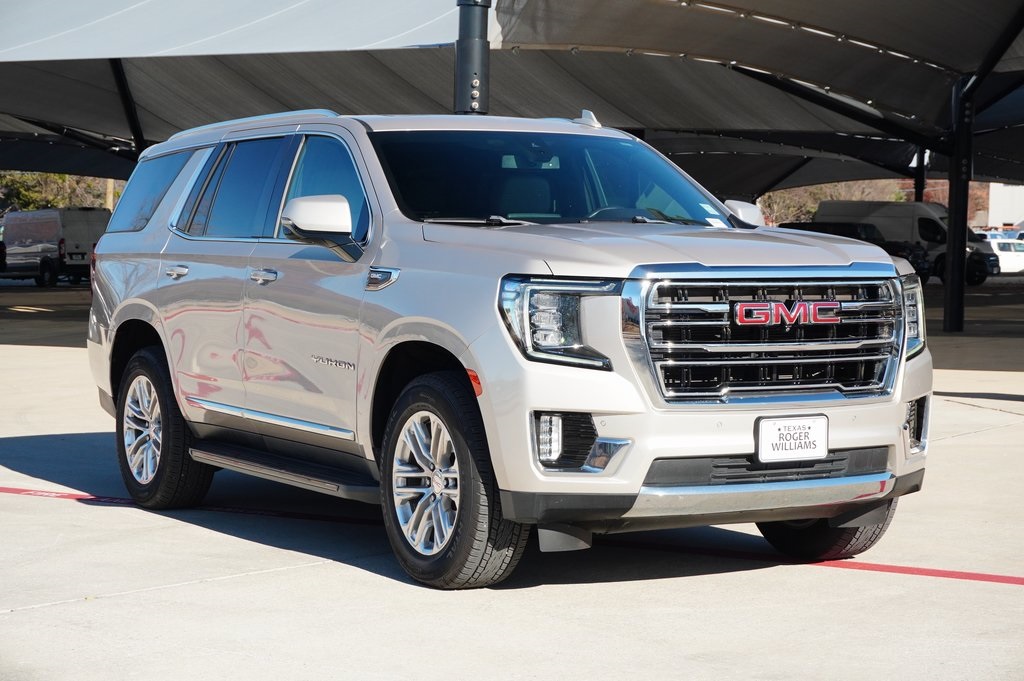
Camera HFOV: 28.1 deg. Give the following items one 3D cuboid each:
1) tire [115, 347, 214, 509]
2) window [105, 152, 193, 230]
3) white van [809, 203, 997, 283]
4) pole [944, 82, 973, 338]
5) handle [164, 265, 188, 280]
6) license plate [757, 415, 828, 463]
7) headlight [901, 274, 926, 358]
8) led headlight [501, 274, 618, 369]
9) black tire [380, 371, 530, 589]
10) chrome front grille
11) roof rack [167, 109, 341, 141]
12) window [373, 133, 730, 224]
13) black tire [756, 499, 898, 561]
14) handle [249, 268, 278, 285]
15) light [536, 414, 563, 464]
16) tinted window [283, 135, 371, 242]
[{"bbox_3d":[-1.767,0.448,10.456,0.280,0.825,0.825,-1,2,-30],"label":"tire"},{"bbox_3d":[-1.911,-0.772,10.740,0.060,0.420,0.940,16,-7,-27],"label":"window"},{"bbox_3d":[11.881,-2.866,61.329,5.450,2.540,2.070,3,3,36],"label":"white van"},{"bbox_3d":[6.553,-1.986,30.000,0.310,3.713,0.310,2,0,0],"label":"pole"},{"bbox_3d":[-1.632,-0.328,9.926,0.060,0.060,0.235,-1,2,-31],"label":"handle"},{"bbox_3d":[1.019,0.356,7.399,0.310,0.160,0.025,-1,2,-30],"label":"license plate"},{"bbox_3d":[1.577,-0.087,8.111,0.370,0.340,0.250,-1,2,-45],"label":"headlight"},{"bbox_3d":[0.174,-0.062,7.227,0.380,0.350,0.280,0,2,-18],"label":"led headlight"},{"bbox_3d":[-0.217,0.534,7.806,0.280,0.825,0.825,-1,2,-30],"label":"black tire"},{"bbox_3d":[0.978,-0.006,7.554,1.190,0.455,0.130,-1,-3,-31],"label":"chrome front grille"},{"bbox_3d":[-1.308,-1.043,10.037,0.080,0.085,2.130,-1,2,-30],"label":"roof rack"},{"bbox_3d":[0.163,-0.702,8.845,1.580,0.170,0.772,-1,38,-30],"label":"window"},{"bbox_3d":[1.259,0.518,8.792,0.280,0.825,0.835,-1,2,-31],"label":"black tire"},{"bbox_3d":[-1.100,-0.285,9.036,0.060,0.060,0.250,-1,2,-30],"label":"handle"},{"bbox_3d":[0.135,0.352,7.310,0.090,0.185,0.090,0,2,-22],"label":"light"},{"bbox_3d":[-0.767,-0.665,8.805,0.060,0.510,0.970,17,-7,-30],"label":"tinted window"}]

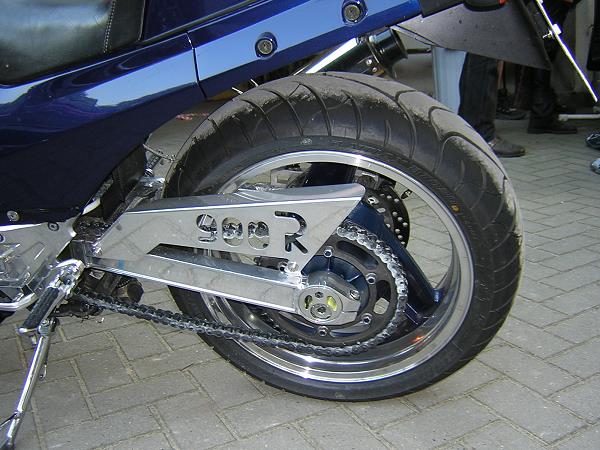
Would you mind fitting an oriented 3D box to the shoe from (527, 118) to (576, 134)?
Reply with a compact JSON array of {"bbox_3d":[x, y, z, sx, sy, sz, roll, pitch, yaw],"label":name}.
[{"bbox_3d":[1.594,-0.638,3.954,0.300,0.110,0.105,0,17,10],"label":"shoe"}]

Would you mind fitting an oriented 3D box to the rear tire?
[{"bbox_3d":[0.061,0.048,1.087,0.628,0.628,0.180,0,31,11],"label":"rear tire"}]

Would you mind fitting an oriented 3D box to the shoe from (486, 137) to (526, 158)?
[{"bbox_3d":[1.039,-0.420,3.310,0.295,0.110,0.105,-2,16,3],"label":"shoe"}]

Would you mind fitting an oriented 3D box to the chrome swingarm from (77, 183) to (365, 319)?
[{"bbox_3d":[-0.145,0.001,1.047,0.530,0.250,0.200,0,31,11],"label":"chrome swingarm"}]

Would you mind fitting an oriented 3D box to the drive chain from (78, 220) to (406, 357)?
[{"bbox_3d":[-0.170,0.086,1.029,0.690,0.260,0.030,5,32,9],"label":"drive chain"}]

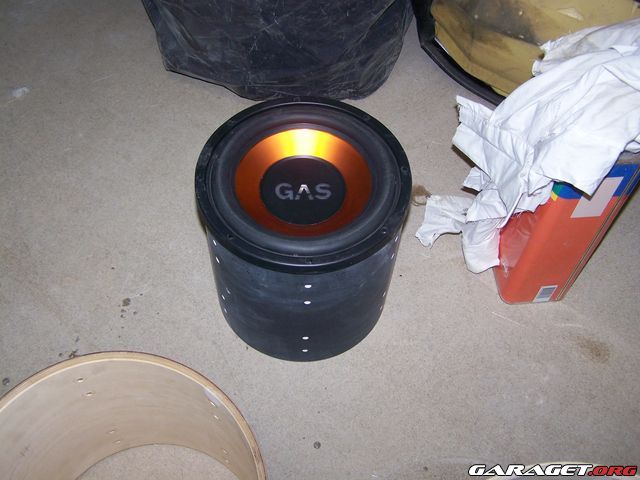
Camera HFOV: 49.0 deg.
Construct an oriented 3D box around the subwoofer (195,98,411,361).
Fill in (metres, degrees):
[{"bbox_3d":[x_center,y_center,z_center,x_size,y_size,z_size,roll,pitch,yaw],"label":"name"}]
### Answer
[{"bbox_3d":[-0.025,-0.007,1.101,0.299,0.307,0.299,2,57,0],"label":"subwoofer"}]

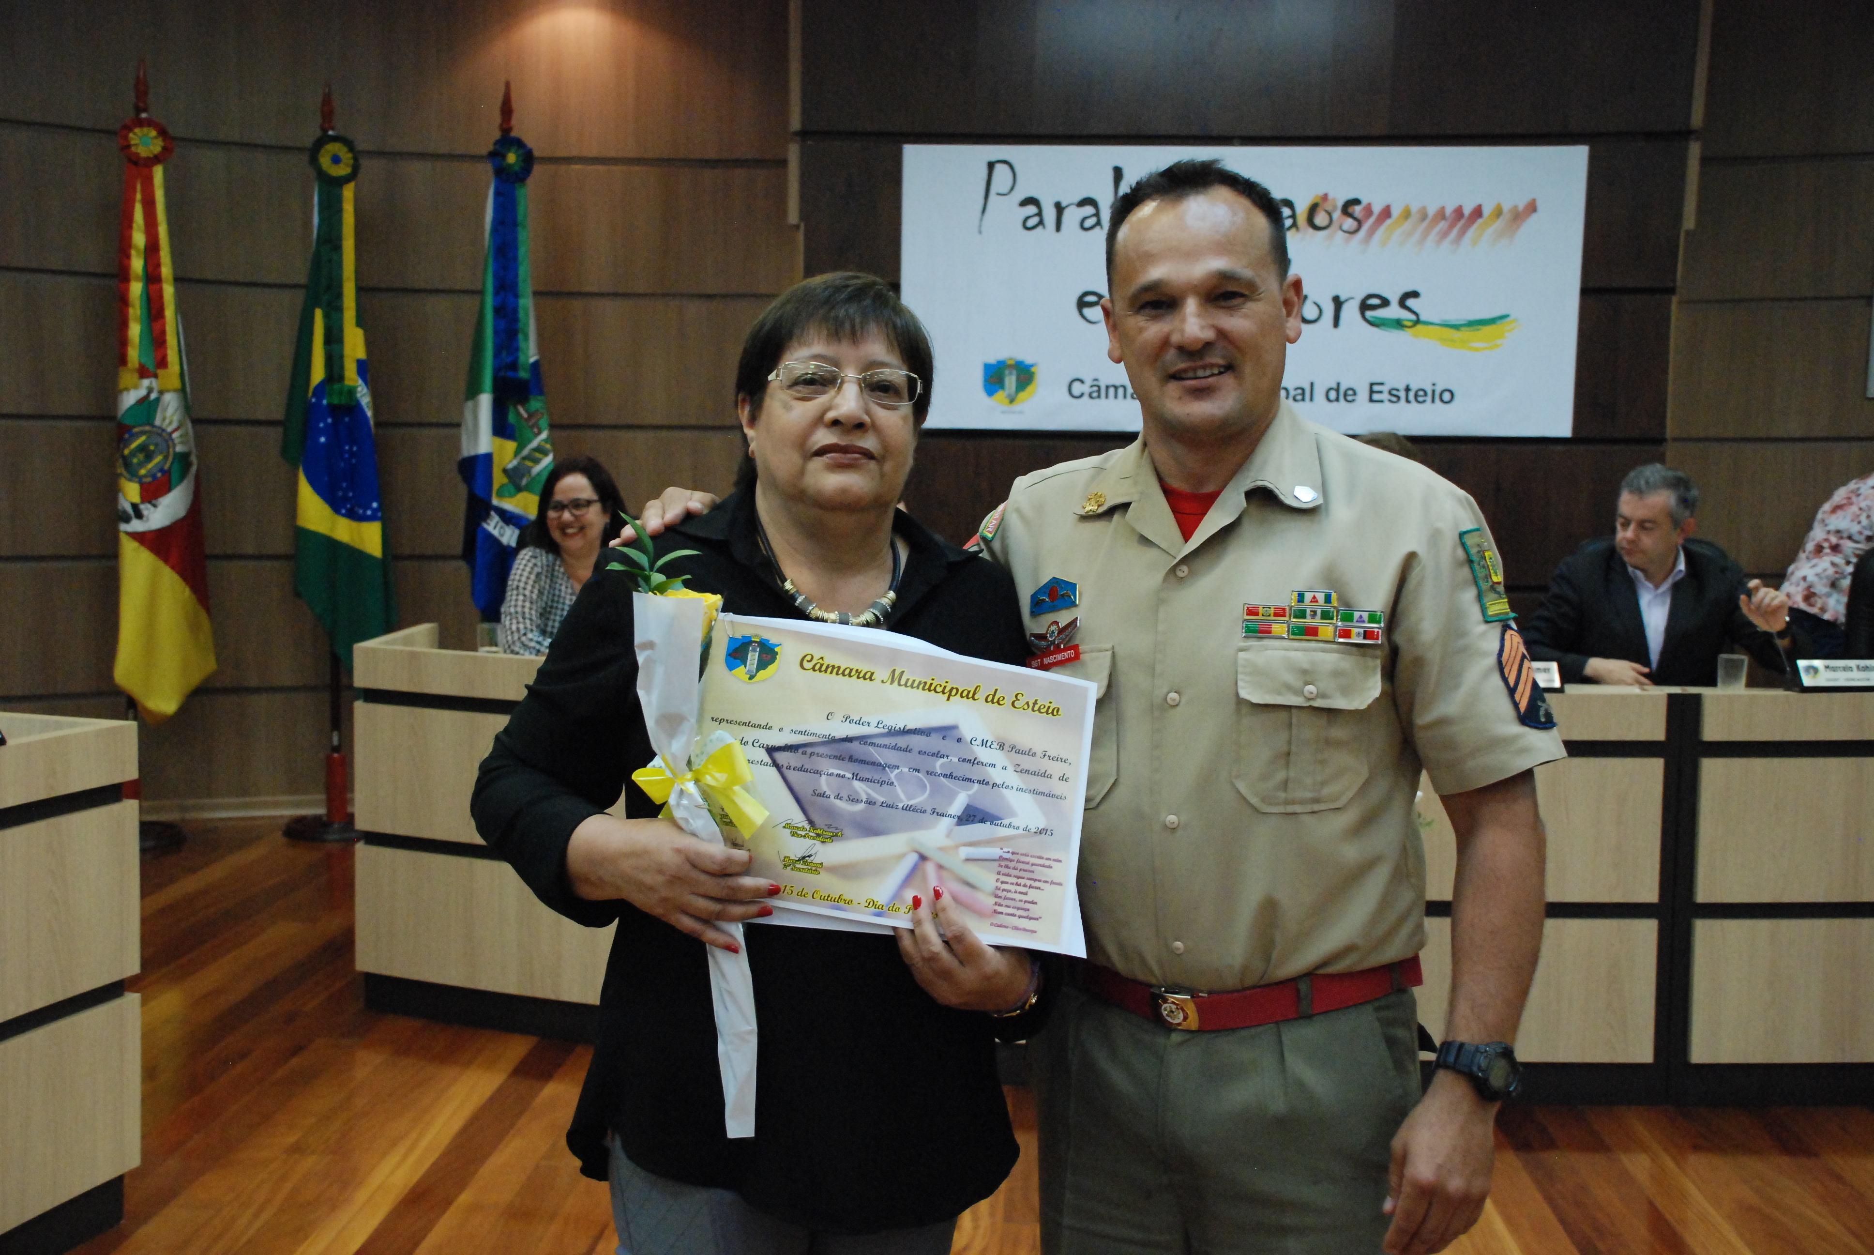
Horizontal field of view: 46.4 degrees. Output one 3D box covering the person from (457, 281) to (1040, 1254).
[{"bbox_3d":[-0.160,0.481,1.913,0.500,1.580,0.430,1,4,-2],"label":"person"}]

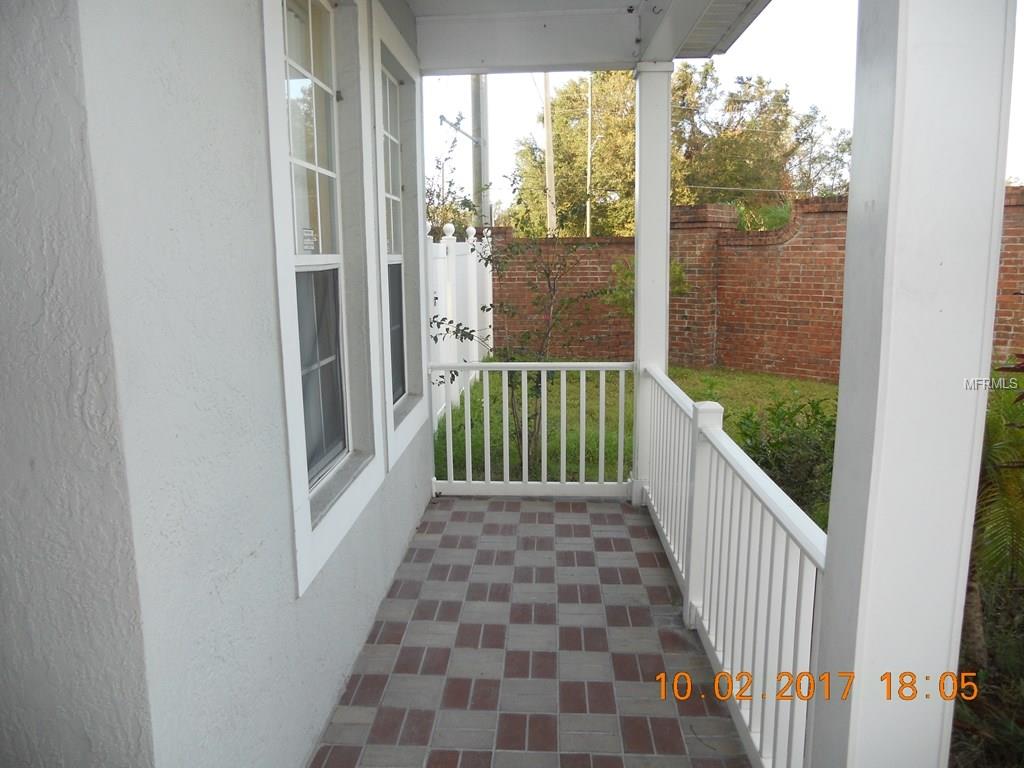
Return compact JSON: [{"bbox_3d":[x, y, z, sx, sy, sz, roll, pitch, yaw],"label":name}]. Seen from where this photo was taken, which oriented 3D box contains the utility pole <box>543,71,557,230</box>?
[{"bbox_3d":[1.277,-8.056,26.994,0.290,10.200,0.290,-2,10,3],"label":"utility pole"}]

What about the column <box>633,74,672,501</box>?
[{"bbox_3d":[0.830,-0.541,4.787,0.198,2.585,0.198,0,10,3],"label":"column"}]

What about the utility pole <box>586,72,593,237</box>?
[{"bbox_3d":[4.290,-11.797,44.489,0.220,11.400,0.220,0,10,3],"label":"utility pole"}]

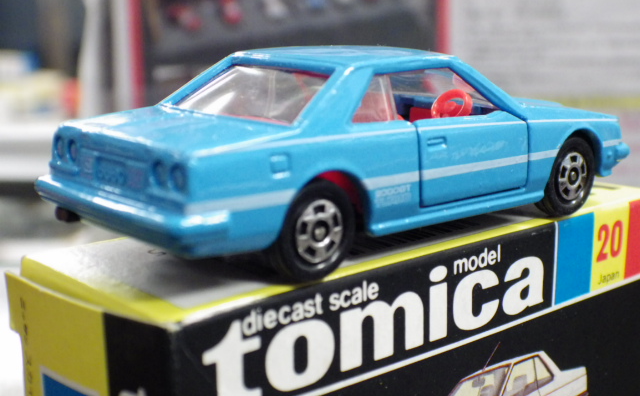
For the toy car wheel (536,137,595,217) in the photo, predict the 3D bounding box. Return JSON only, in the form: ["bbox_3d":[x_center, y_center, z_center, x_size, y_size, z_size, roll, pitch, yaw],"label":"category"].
[{"bbox_3d":[0.031,-0.003,0.139,0.010,0.010,0.003,-14,18,-43],"label":"toy car wheel"}]

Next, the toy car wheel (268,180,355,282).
[{"bbox_3d":[-0.001,0.003,0.108,0.010,0.010,0.003,-14,18,-43],"label":"toy car wheel"}]

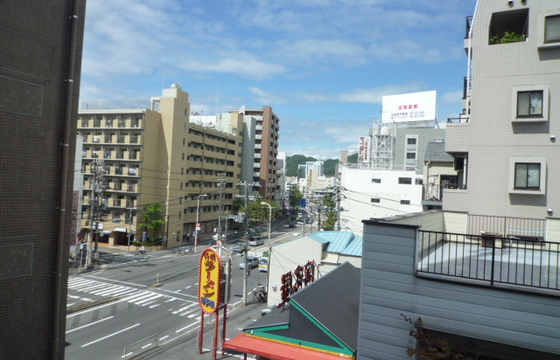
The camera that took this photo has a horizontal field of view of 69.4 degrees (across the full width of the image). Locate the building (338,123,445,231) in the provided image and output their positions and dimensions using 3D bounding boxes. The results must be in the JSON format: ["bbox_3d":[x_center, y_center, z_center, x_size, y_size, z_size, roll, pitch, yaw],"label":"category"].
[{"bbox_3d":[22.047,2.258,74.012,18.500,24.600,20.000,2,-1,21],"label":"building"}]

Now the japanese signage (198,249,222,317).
[{"bbox_3d":[-4.798,6.972,28.000,1.700,4.600,0.350,2,-1,27],"label":"japanese signage"}]

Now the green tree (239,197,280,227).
[{"bbox_3d":[-5.746,8.918,103.837,10.200,9.000,7.500,2,-1,18],"label":"green tree"}]

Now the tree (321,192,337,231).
[{"bbox_3d":[8.707,7.675,71.869,3.000,11.000,3.000,2,-1,20],"label":"tree"}]

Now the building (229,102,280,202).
[{"bbox_3d":[-7.235,-3.797,127.525,13.300,36.000,12.000,2,-1,14],"label":"building"}]

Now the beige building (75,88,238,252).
[{"bbox_3d":[-24.110,-2.674,89.650,18.500,30.600,32.500,2,-1,24],"label":"beige building"}]

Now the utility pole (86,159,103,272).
[{"bbox_3d":[-25.113,4.592,54.971,1.700,14.600,1.200,2,-1,25],"label":"utility pole"}]

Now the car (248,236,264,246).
[{"bbox_3d":[-4.568,12.704,84.093,1.650,1.550,4.200,2,-1,19],"label":"car"}]

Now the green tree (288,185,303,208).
[{"bbox_3d":[4.853,8.414,137.864,4.800,12.600,4.800,3,-1,8],"label":"green tree"}]

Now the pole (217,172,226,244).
[{"bbox_3d":[-11.049,5.875,74.887,1.700,14.200,0.800,2,-1,25],"label":"pole"}]

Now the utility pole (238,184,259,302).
[{"bbox_3d":[-3.114,6.426,40.766,2.100,12.500,0.900,2,-1,25],"label":"utility pole"}]

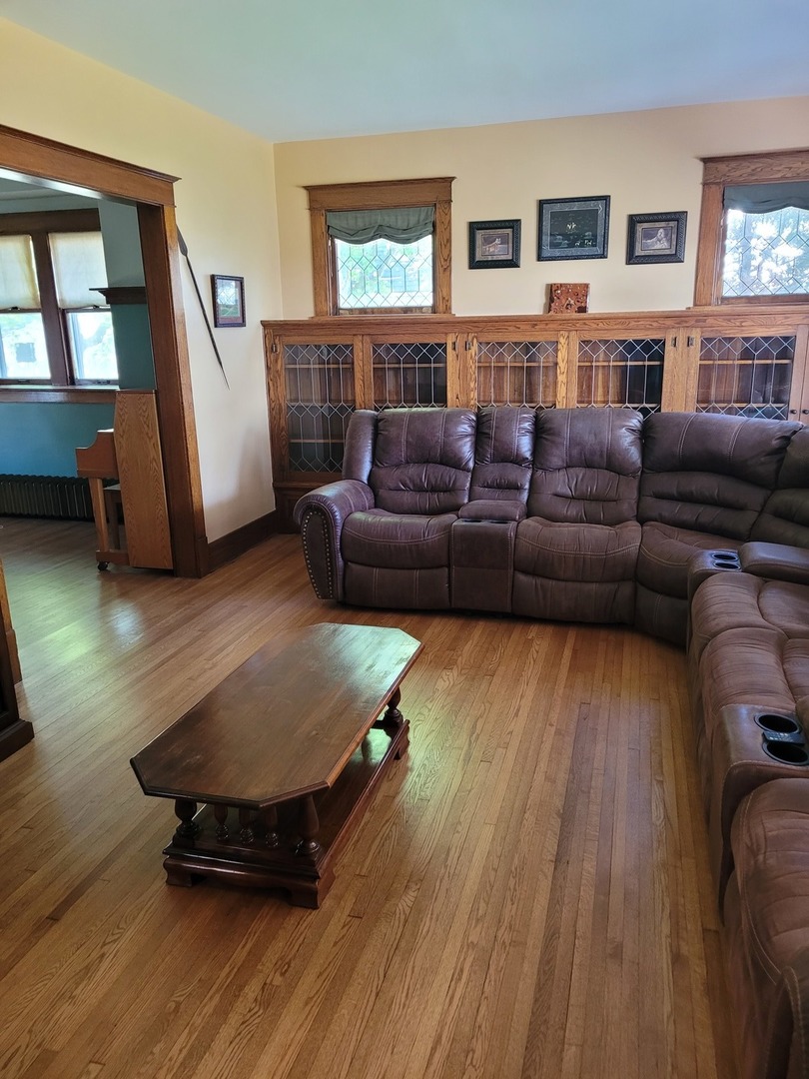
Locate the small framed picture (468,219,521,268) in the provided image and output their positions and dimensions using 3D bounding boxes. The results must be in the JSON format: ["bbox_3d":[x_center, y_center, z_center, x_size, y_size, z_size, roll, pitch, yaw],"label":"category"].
[{"bbox_3d":[0.609,-1.972,5.427,0.346,0.302,0.030,3,16,16],"label":"small framed picture"}]

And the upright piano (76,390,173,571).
[{"bbox_3d":[-1.545,-0.525,5.641,0.620,1.140,1.440,3,16,16],"label":"upright piano"}]

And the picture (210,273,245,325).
[{"bbox_3d":[-1.113,-1.512,5.163,0.025,0.310,0.390,3,16,16],"label":"picture"}]

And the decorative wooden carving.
[{"bbox_3d":[1.075,-1.569,5.289,0.250,0.190,0.025,3,8,16],"label":"decorative wooden carving"}]

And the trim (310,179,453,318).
[{"bbox_3d":[-0.165,-2.011,5.632,1.070,0.875,0.080,3,16,16],"label":"trim"}]

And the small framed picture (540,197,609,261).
[{"bbox_3d":[1.100,-2.017,5.271,0.450,0.378,0.030,3,16,16],"label":"small framed picture"}]

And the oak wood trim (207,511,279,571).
[{"bbox_3d":[-1.094,-0.010,5.510,0.023,0.190,0.980,3,16,16],"label":"oak wood trim"}]

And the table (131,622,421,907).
[{"bbox_3d":[-0.323,0.657,2.554,0.555,0.388,1.165,3,16,16],"label":"table"}]

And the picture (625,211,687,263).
[{"bbox_3d":[1.603,-1.913,5.153,0.353,0.302,0.030,3,16,16],"label":"picture"}]

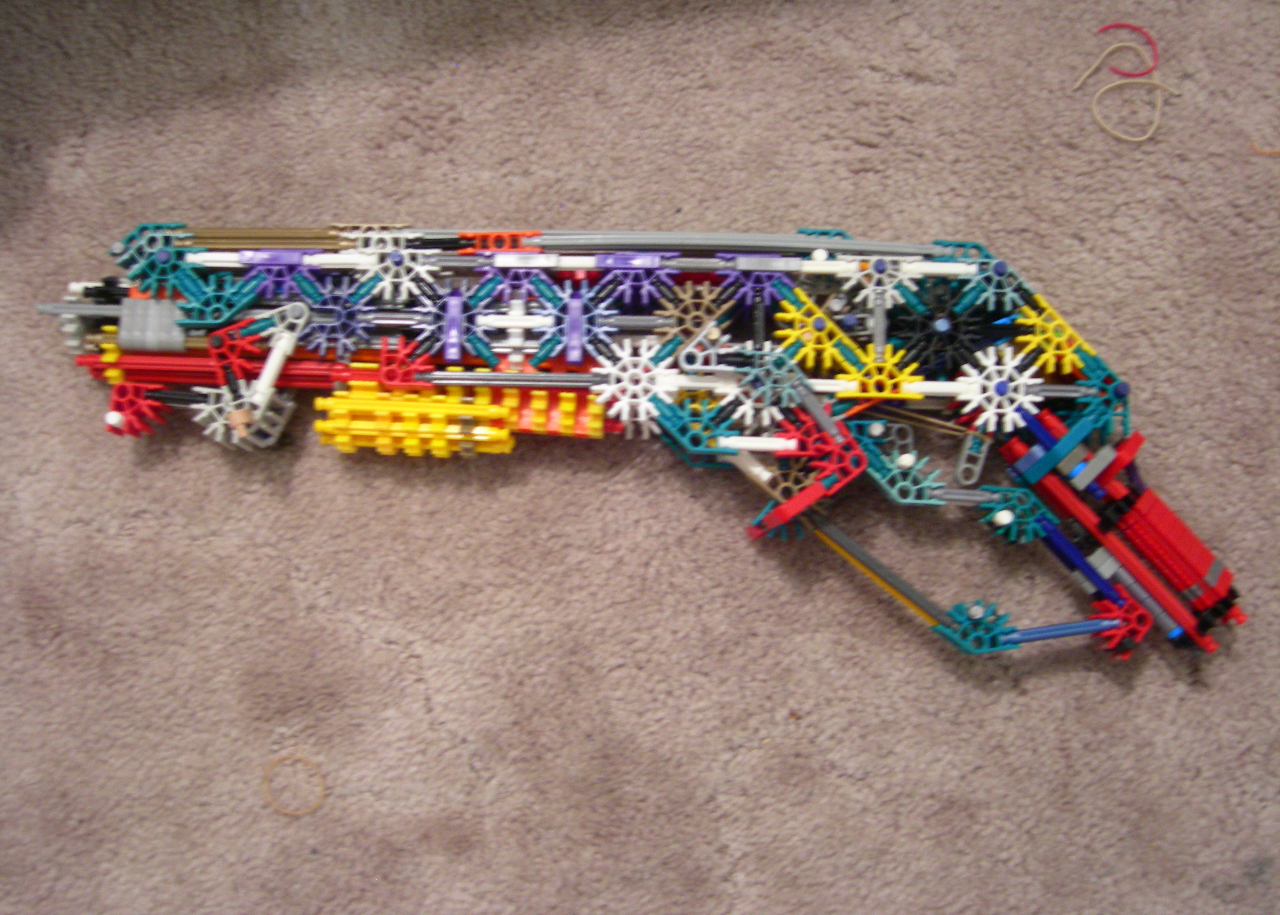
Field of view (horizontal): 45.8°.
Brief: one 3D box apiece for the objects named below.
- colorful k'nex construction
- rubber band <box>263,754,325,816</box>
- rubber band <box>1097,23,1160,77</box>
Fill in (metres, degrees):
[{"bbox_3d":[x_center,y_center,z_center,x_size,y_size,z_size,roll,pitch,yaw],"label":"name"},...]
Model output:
[{"bbox_3d":[-0.004,-0.014,0.688,0.550,0.069,0.200,1,81,1],"label":"colorful k'nex construction"},{"bbox_3d":[-0.159,0.151,0.697,0.029,0.004,0.027,1,81,1],"label":"rubber band"},{"bbox_3d":[0.240,-0.201,0.747,0.030,0.004,0.028,1,81,1],"label":"rubber band"}]

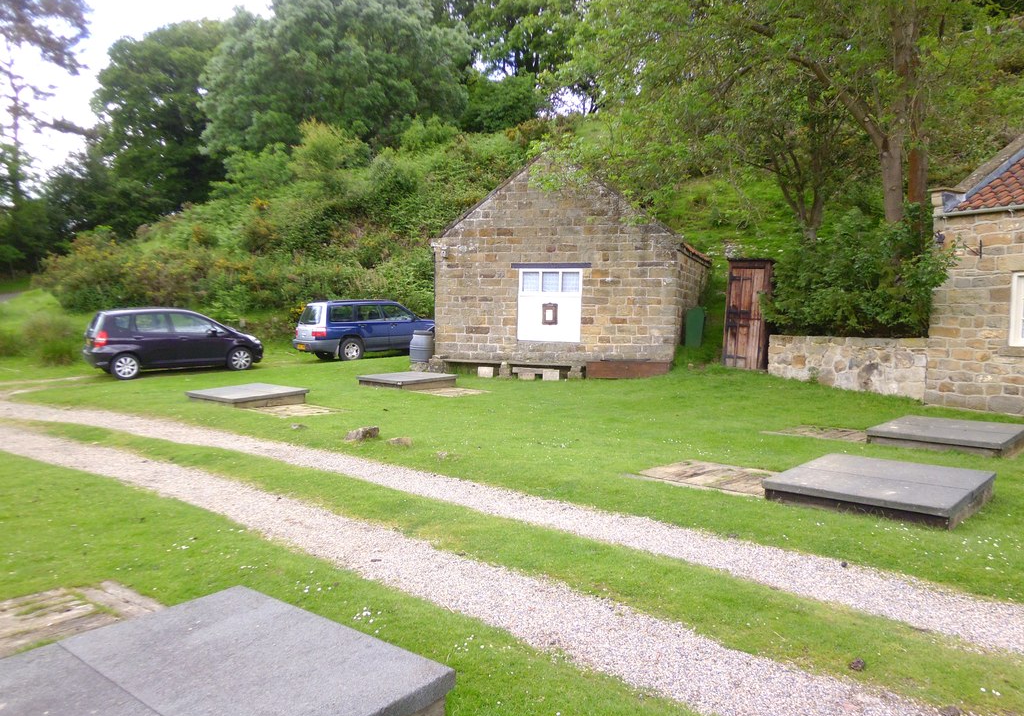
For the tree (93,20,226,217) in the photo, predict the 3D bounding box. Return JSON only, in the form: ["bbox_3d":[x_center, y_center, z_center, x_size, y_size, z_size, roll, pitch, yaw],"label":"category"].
[{"bbox_3d":[-21.313,-14.323,48.000,9.200,12.600,9.200,-1,5,-17],"label":"tree"}]

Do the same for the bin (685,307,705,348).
[{"bbox_3d":[4.473,-0.721,18.800,0.520,1.050,0.600,4,6,40],"label":"bin"}]

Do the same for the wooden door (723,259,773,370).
[{"bbox_3d":[4.838,-0.883,15.800,0.900,2.250,0.120,2,4,23],"label":"wooden door"}]

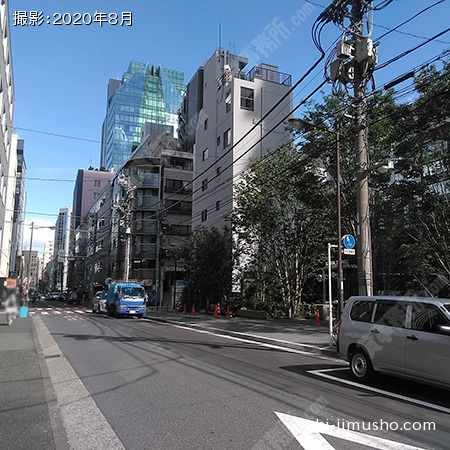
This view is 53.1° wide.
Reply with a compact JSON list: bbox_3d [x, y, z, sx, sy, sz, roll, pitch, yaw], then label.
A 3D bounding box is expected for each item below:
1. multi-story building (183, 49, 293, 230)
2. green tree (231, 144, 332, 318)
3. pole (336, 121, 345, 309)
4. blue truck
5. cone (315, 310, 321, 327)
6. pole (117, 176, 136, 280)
[{"bbox_3d":[1.339,-3.674,41.249,5.800,23.000,9.800,5,-10,-24],"label":"multi-story building"},{"bbox_3d":[3.549,0.237,28.321,5.400,11.040,5.800,1,-9,0],"label":"green tree"},{"bbox_3d":[3.334,0.087,12.967,0.170,6.571,0.170,5,-10,-23],"label":"pole"},{"bbox_3d":[-6.731,5.135,30.563,1.770,2.220,5.200,5,-10,-23],"label":"blue truck"},{"bbox_3d":[4.166,4.216,20.300,0.320,0.720,0.320,5,-10,-23],"label":"cone"},{"bbox_3d":[-8.802,1.449,41.199,1.600,12.511,1.100,5,-10,-23],"label":"pole"}]

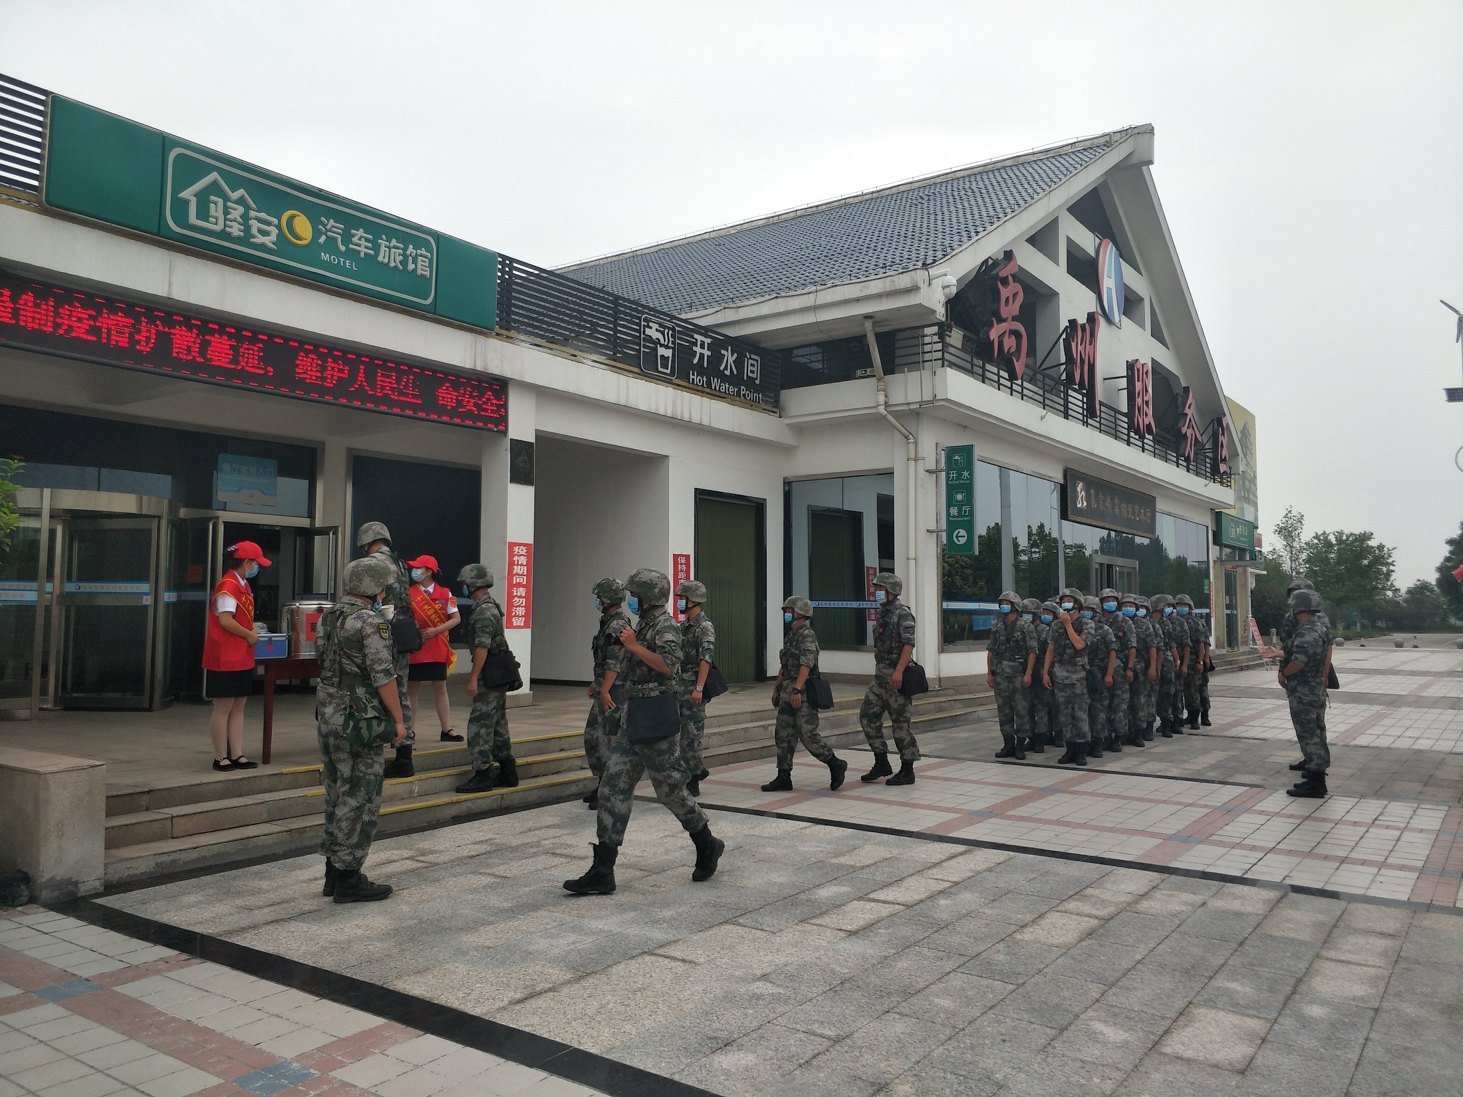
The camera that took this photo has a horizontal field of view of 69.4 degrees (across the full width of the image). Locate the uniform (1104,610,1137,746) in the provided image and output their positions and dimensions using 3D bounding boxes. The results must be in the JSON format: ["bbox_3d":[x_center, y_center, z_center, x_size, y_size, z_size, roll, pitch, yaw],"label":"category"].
[{"bbox_3d":[4.265,1.419,11.734,0.500,1.427,0.320,-2,-4,37],"label":"uniform"}]

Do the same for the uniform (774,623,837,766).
[{"bbox_3d":[0.647,1.279,9.270,0.430,1.330,0.440,1,-4,-25],"label":"uniform"}]

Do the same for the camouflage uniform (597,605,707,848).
[{"bbox_3d":[-0.451,0.988,5.950,0.580,1.330,0.480,1,-4,-13],"label":"camouflage uniform"}]

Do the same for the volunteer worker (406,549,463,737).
[{"bbox_3d":[-2.660,0.887,9.420,0.500,1.640,0.360,1,-4,-12],"label":"volunteer worker"}]

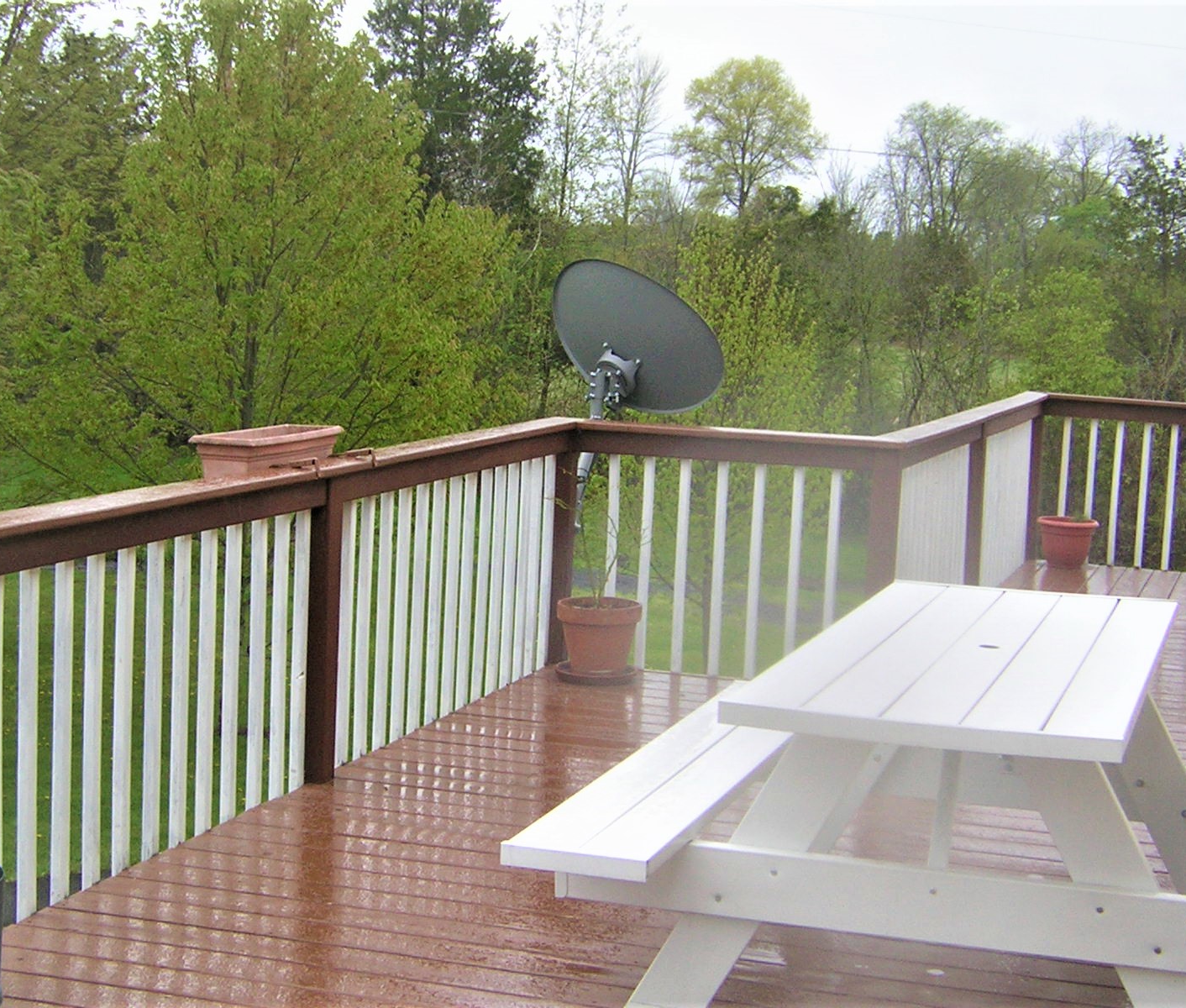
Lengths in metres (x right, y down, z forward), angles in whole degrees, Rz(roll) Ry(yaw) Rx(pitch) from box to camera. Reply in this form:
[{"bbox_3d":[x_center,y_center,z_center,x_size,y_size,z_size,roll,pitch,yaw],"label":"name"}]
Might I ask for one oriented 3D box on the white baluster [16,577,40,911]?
[{"bbox_3d":[-1.293,0.543,4.798,0.034,0.860,0.034,4,7,18],"label":"white baluster"}]

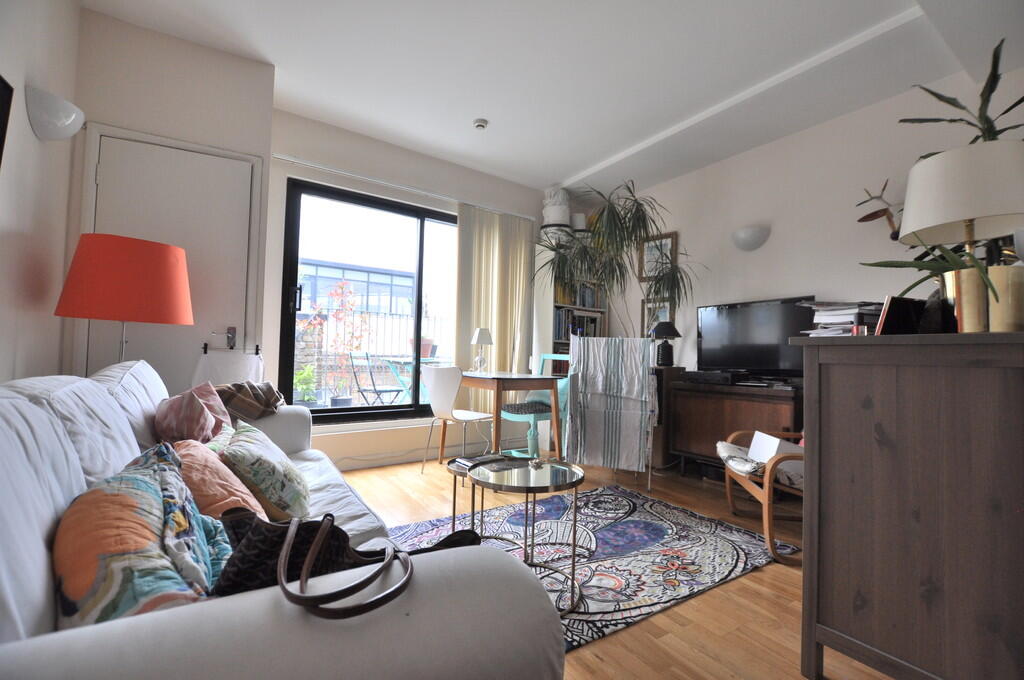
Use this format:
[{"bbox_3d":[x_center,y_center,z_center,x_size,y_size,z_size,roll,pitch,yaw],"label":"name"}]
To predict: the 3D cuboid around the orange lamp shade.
[{"bbox_3d":[-1.644,-0.253,1.850,0.450,0.338,0.450,3,-2,-34],"label":"orange lamp shade"}]

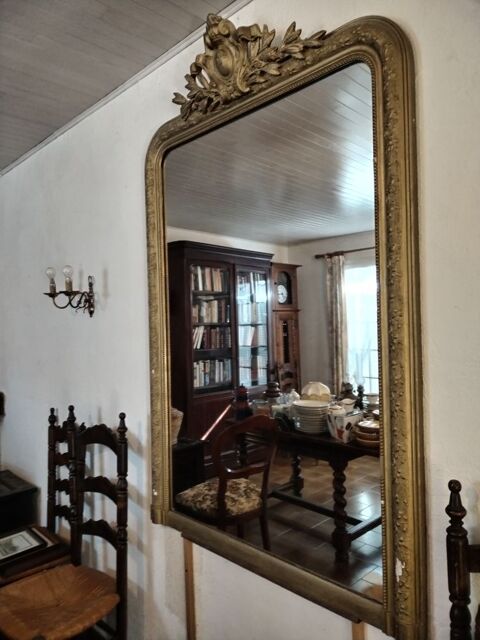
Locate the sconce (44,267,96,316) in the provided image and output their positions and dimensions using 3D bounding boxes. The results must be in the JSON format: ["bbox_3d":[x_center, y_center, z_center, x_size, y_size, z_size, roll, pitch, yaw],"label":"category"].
[{"bbox_3d":[-0.767,-0.127,2.197,0.184,0.231,0.252,-1,-1,-44],"label":"sconce"}]

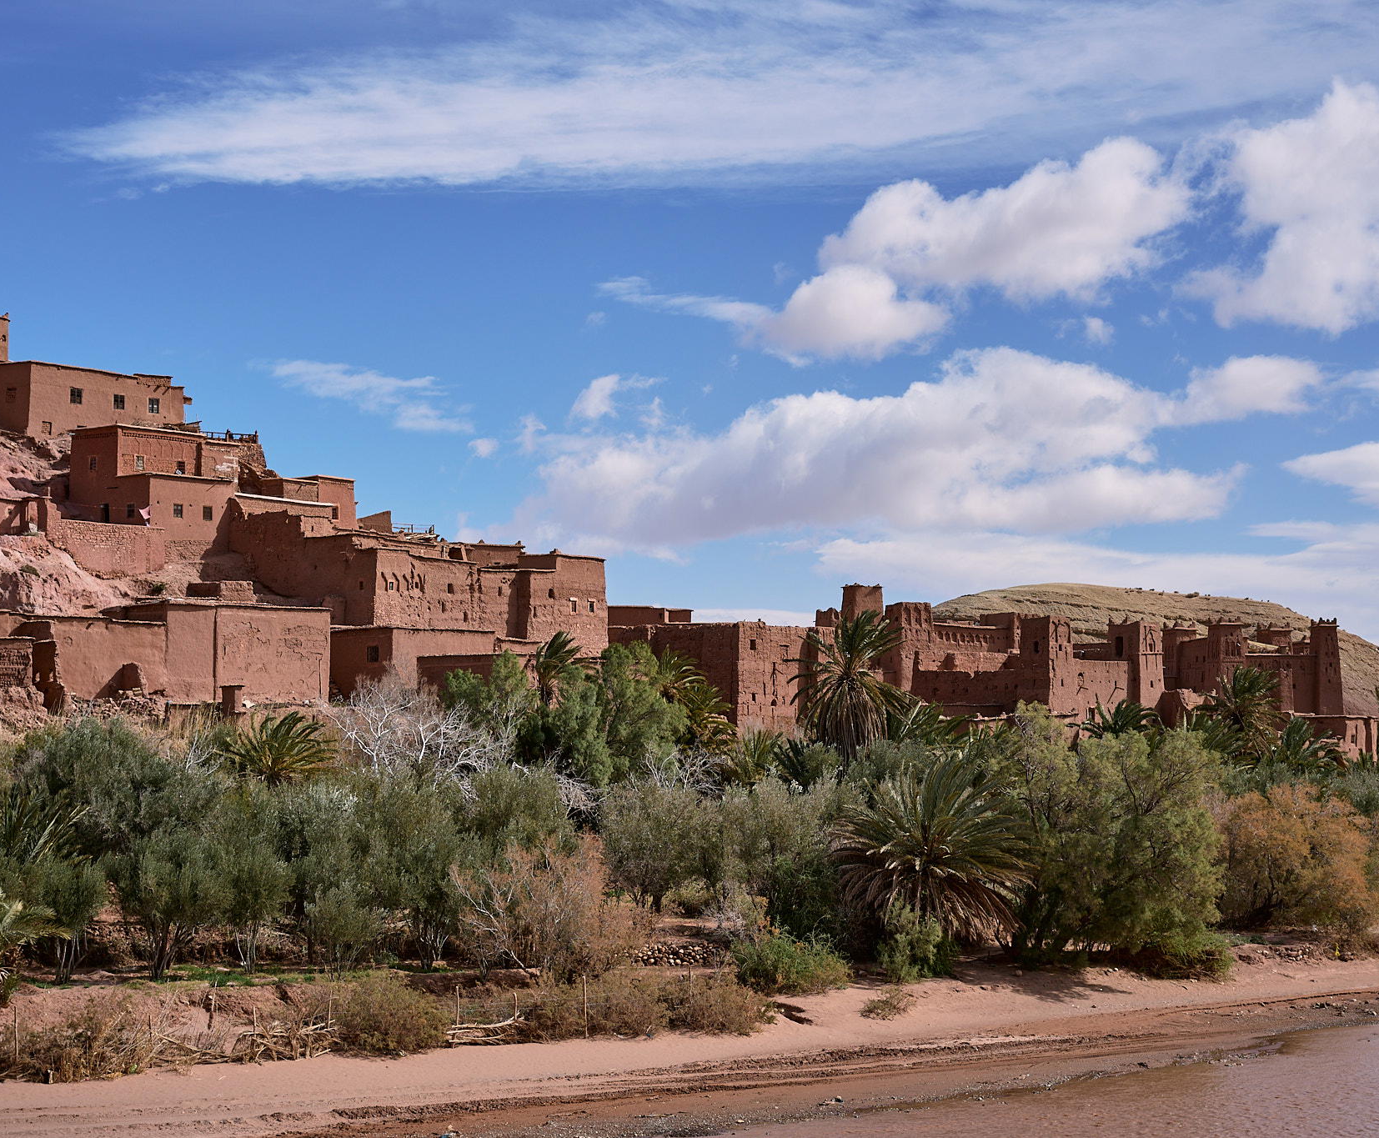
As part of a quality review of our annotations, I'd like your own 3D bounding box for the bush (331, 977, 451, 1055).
[{"bbox_3d":[-6.582,9.782,55.000,2.650,1.600,2.300,0,-4,0],"label":"bush"}]

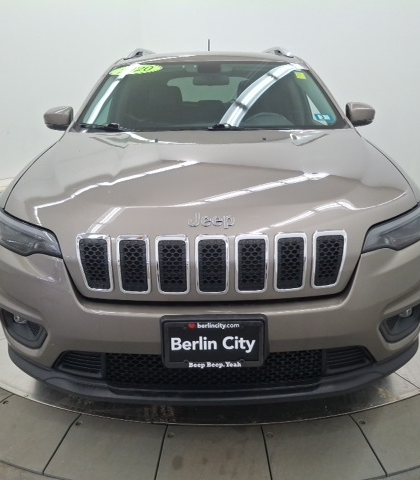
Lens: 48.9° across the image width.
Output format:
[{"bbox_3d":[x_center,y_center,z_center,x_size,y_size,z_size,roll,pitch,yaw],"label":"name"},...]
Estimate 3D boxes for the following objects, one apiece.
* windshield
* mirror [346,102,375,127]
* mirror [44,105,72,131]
[{"bbox_3d":[-0.008,-0.874,2.723,1.450,0.160,0.880,-1,45,0],"label":"windshield"},{"bbox_3d":[0.939,-0.802,2.917,0.190,0.155,0.150,-1,17,0],"label":"mirror"},{"bbox_3d":[-0.951,-0.773,2.917,0.190,0.155,0.150,-1,17,0],"label":"mirror"}]

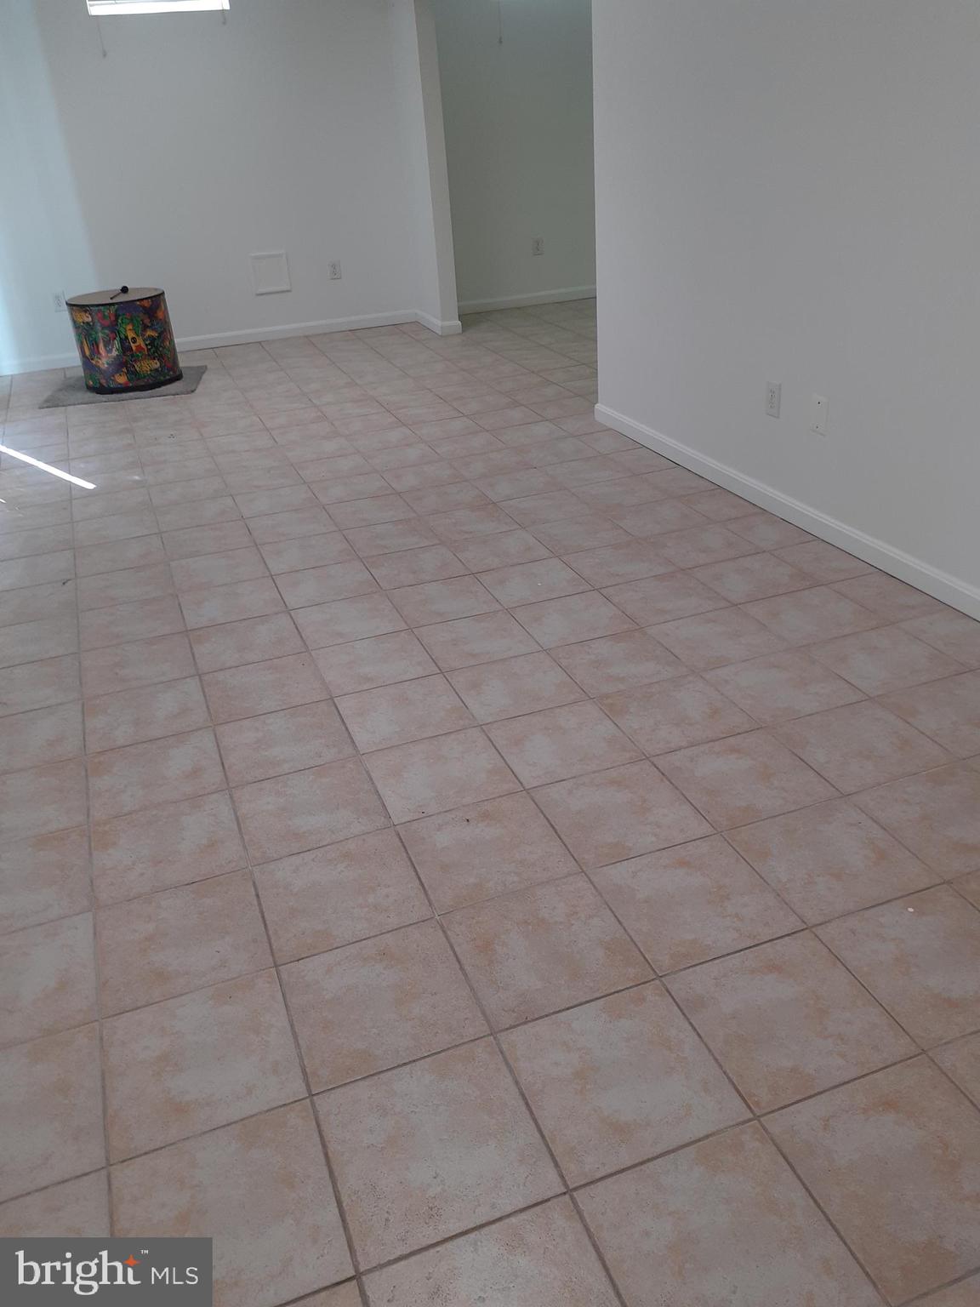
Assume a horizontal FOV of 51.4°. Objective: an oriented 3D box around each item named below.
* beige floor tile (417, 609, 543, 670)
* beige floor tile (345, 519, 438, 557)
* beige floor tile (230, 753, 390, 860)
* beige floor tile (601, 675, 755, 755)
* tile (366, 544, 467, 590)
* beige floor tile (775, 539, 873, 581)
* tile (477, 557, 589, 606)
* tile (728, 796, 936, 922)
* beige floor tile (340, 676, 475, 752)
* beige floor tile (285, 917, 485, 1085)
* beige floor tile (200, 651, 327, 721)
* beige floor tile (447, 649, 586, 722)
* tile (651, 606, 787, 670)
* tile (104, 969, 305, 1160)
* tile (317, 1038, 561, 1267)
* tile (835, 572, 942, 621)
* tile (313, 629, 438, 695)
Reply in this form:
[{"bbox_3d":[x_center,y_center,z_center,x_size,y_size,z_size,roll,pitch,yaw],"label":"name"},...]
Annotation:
[{"bbox_3d":[-0.041,-0.038,2.951,0.303,0.010,0.303,-13,29,-16],"label":"beige floor tile"},{"bbox_3d":[-0.370,-0.431,3.772,0.308,0.010,0.305,-13,29,-17],"label":"beige floor tile"},{"bbox_3d":[-0.403,0.349,2.278,0.305,0.012,0.302,-13,30,-17],"label":"beige floor tile"},{"bbox_3d":[0.461,0.153,2.526,0.302,0.010,0.297,-13,29,-17],"label":"beige floor tile"},{"bbox_3d":[-0.248,-0.290,3.433,0.302,0.010,0.297,-13,29,-17],"label":"tile"},{"bbox_3d":[1.101,-0.301,3.356,0.258,0.010,0.305,-13,29,-17],"label":"beige floor tile"},{"bbox_3d":[0.138,-0.237,3.349,0.308,0.010,0.305,-13,29,-17],"label":"tile"},{"bbox_3d":[0.668,0.404,2.026,0.303,0.010,0.303,-13,29,-16],"label":"tile"},{"bbox_3d":[-0.221,0.155,2.617,0.305,0.012,0.302,-13,30,-17],"label":"beige floor tile"},{"bbox_3d":[-0.190,0.607,1.778,0.305,0.012,0.302,-13,30,-17],"label":"beige floor tile"},{"bbox_3d":[-0.616,0.092,2.778,0.305,0.012,0.302,-13,30,-17],"label":"beige floor tile"},{"bbox_3d":[0.064,0.090,2.747,0.308,0.010,0.305,-13,29,-17],"label":"beige floor tile"},{"bbox_3d":[0.647,-0.042,2.898,0.305,0.010,0.294,-13,30,-17],"label":"tile"},{"bbox_3d":[-0.485,0.679,1.709,0.308,0.010,0.305,-13,29,-17],"label":"tile"},{"bbox_3d":[-0.083,0.728,1.513,0.302,0.010,0.297,-13,29,-17],"label":"tile"},{"bbox_3d":[1.187,-0.165,3.036,0.205,0.010,0.303,-13,29,-16],"label":"tile"},{"bbox_3d":[-0.331,0.028,2.875,0.305,0.010,0.294,-13,30,-17],"label":"tile"}]

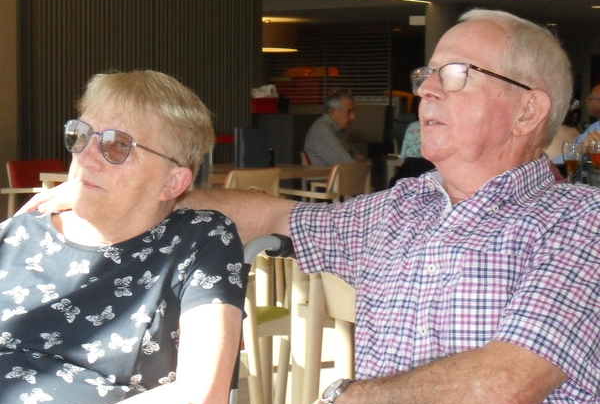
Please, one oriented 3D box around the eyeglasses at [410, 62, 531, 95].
[{"bbox_3d":[0.248,-0.151,1.880,0.145,0.045,0.140,13,-5,-30],"label":"eyeglasses"}]

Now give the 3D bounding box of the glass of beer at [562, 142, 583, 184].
[{"bbox_3d":[1.143,-0.153,5.607,0.082,0.190,0.082,0,4,0],"label":"glass of beer"}]

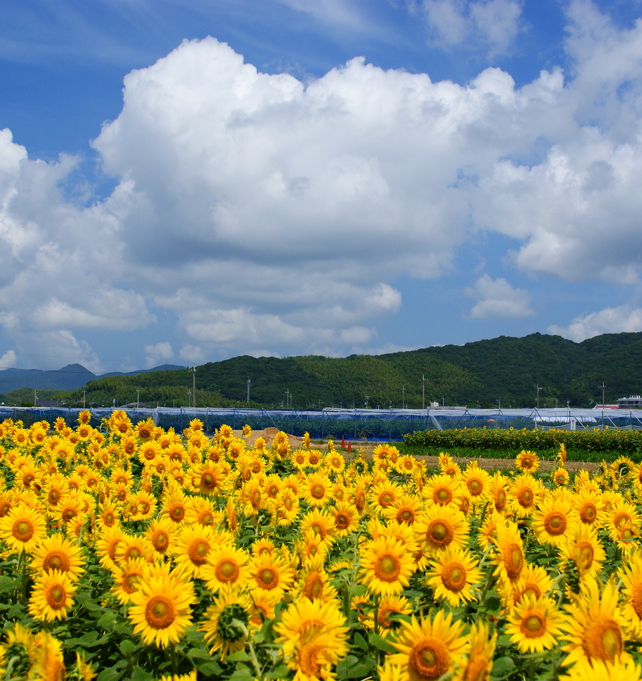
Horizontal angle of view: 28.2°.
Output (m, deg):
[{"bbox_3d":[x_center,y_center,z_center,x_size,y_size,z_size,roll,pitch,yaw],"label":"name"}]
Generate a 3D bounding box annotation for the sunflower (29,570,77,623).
[{"bbox_3d":[-0.987,0.943,4.710,0.180,0.190,0.070,1,-11,-26],"label":"sunflower"}]

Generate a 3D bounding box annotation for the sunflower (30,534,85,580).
[{"bbox_3d":[-1.012,0.848,4.910,0.215,0.215,0.075,1,-16,-15],"label":"sunflower"}]

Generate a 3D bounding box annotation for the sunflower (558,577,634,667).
[{"bbox_3d":[0.676,0.700,3.151,0.192,0.222,0.083,1,7,-21],"label":"sunflower"}]

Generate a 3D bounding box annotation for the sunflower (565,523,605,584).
[{"bbox_3d":[0.910,0.733,4.400,0.175,0.205,0.070,2,-12,-40],"label":"sunflower"}]

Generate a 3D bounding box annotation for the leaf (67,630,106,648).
[{"bbox_3d":[-0.770,0.982,4.200,0.125,0.050,0.100,0,-3,0],"label":"leaf"}]

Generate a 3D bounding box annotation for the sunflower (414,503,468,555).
[{"bbox_3d":[0.430,0.676,4.600,0.195,0.195,0.070,0,-3,-2],"label":"sunflower"}]

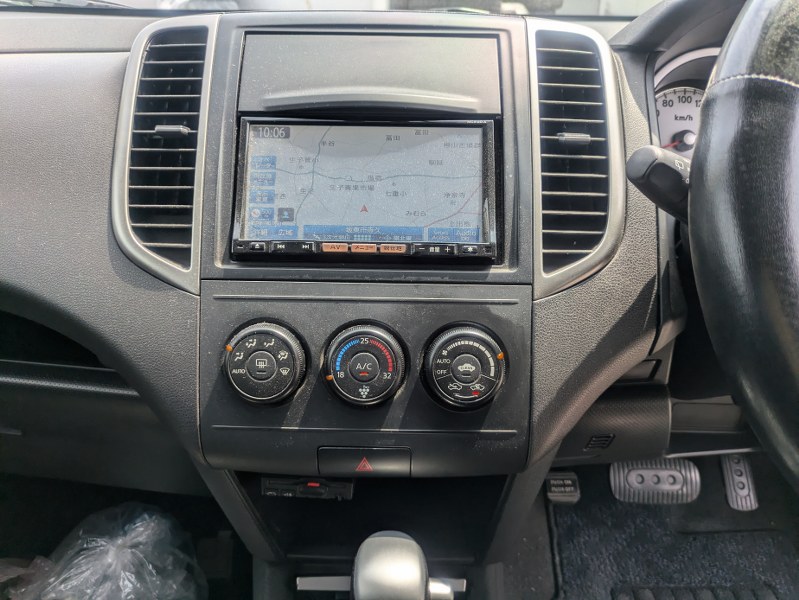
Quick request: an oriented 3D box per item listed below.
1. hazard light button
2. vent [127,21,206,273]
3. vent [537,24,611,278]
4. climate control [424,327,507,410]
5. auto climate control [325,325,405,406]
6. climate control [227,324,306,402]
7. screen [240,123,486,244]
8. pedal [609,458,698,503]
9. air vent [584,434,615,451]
[{"bbox_3d":[-0.024,0.106,0.378,0.061,0.021,0.011,1,2,1],"label":"hazard light button"},{"bbox_3d":[-0.163,-0.107,0.407,0.052,0.173,0.025,1,-9,14],"label":"vent"},{"bbox_3d":[0.121,-0.104,0.407,0.051,0.173,0.025,1,-10,-13],"label":"vent"},{"bbox_3d":[0.042,0.043,0.368,0.051,0.051,0.021,1,-5,1],"label":"climate control"},{"bbox_3d":[-0.022,0.042,0.369,0.051,0.051,0.021,1,-5,1],"label":"auto climate control"},{"bbox_3d":[-0.086,0.041,0.369,0.051,0.051,0.021,1,-5,1],"label":"climate control"},{"bbox_3d":[-0.025,-0.081,0.394,0.161,0.086,0.011,1,-9,1],"label":"screen"},{"bbox_3d":[0.335,0.236,0.755,0.116,0.060,0.022,1,-12,0],"label":"pedal"},{"bbox_3d":[0.177,0.126,0.510,0.027,0.015,0.006,1,-2,0],"label":"air vent"}]

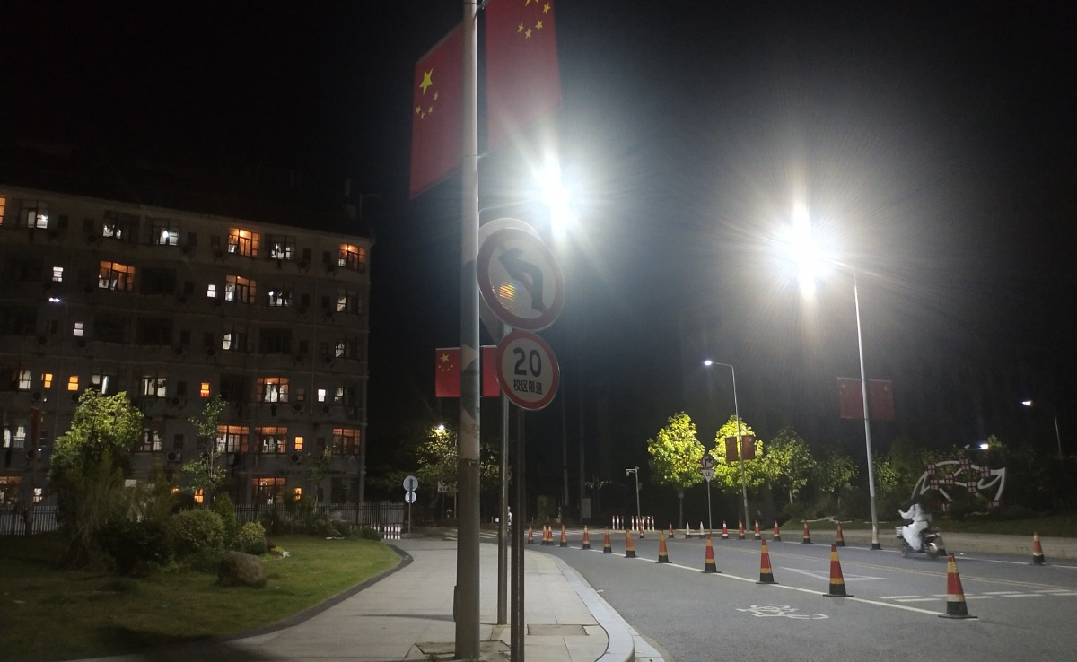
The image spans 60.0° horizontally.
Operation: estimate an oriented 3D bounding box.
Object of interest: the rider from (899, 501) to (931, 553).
[{"bbox_3d":[9.629,4.987,23.900,0.540,1.320,0.740,1,-11,-7],"label":"rider"}]

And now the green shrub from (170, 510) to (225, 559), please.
[{"bbox_3d":[-7.210,4.295,19.709,1.135,1.029,1.135,3,-11,-19],"label":"green shrub"}]

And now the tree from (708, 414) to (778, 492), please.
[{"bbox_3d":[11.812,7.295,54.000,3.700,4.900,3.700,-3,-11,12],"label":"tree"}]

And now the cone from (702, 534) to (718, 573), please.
[{"bbox_3d":[3.375,4.369,18.300,0.380,0.720,0.380,-3,-11,11],"label":"cone"}]

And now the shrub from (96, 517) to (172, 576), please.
[{"bbox_3d":[-7.191,3.807,16.600,1.350,1.030,1.250,4,-12,-23],"label":"shrub"}]

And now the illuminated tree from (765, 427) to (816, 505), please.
[{"bbox_3d":[14.564,7.892,54.000,3.000,4.800,3.000,-4,-11,15],"label":"illuminated tree"}]

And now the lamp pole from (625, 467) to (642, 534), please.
[{"bbox_3d":[5.198,9.219,51.000,0.850,3.500,0.200,-1,-11,0],"label":"lamp pole"}]

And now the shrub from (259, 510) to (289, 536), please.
[{"bbox_3d":[-9.918,7.201,35.026,1.108,0.980,1.108,3,-11,-15],"label":"shrub"}]

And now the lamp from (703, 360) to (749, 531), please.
[{"bbox_3d":[11.111,6.718,55.008,0.320,9.895,2.670,9,-14,-40],"label":"lamp"}]

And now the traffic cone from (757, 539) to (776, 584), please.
[{"bbox_3d":[3.929,3.986,16.100,0.380,0.720,0.380,-3,-11,11],"label":"traffic cone"}]

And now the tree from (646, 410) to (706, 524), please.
[{"bbox_3d":[9.076,9.199,61.895,3.824,7.626,3.824,0,-11,0],"label":"tree"}]

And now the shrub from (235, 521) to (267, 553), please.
[{"bbox_3d":[-6.577,4.739,21.342,0.675,0.722,0.675,3,-11,-17],"label":"shrub"}]

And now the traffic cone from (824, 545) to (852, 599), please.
[{"bbox_3d":[4.573,3.659,14.299,0.410,0.741,0.410,-4,-11,17],"label":"traffic cone"}]

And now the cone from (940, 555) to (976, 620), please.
[{"bbox_3d":[5.156,3.145,11.560,0.410,0.735,0.410,-5,-12,23],"label":"cone"}]

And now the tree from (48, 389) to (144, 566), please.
[{"bbox_3d":[-9.897,3.266,20.900,2.100,3.900,2.050,5,-12,-25],"label":"tree"}]

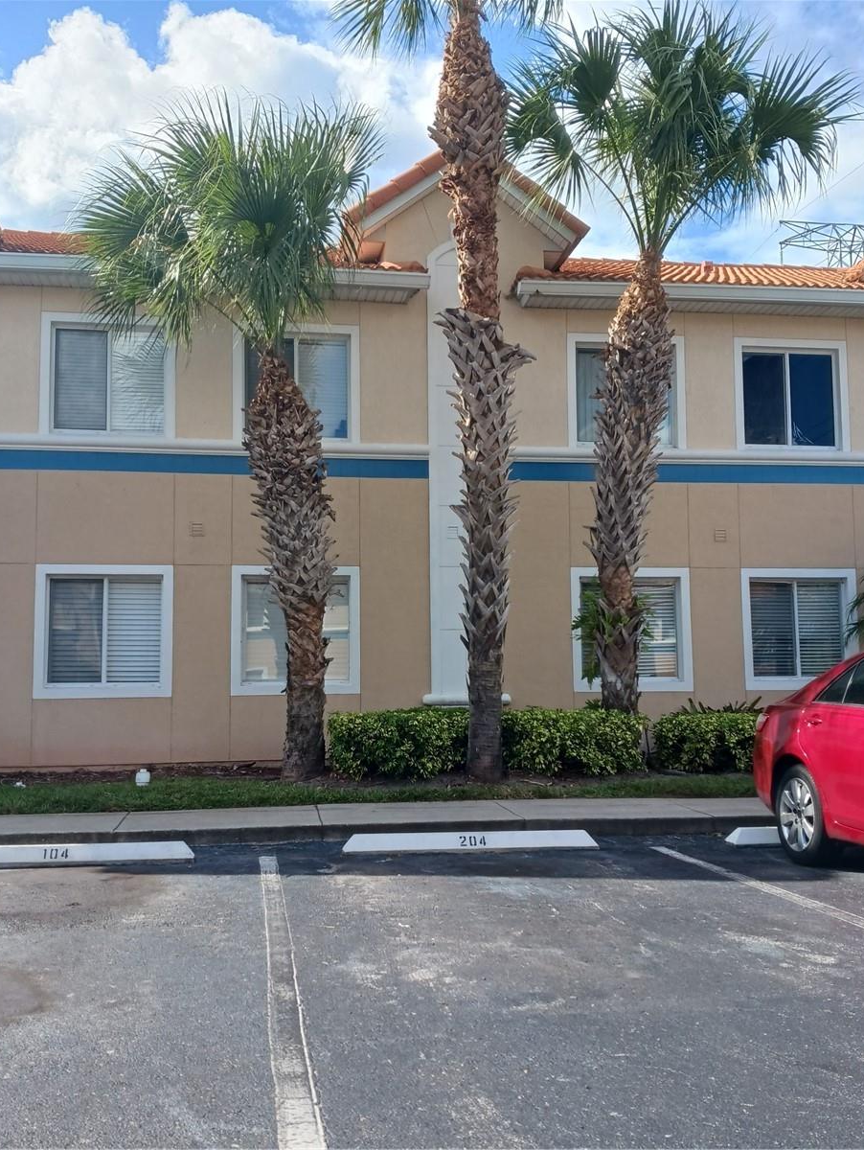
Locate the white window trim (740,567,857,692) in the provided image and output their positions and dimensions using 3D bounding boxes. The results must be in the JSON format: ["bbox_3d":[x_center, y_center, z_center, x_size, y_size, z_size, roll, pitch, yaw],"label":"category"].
[{"bbox_3d":[4.550,0.676,14.755,1.493,1.486,0.100,0,-5,-9],"label":"white window trim"}]

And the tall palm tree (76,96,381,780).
[{"bbox_3d":[-2.105,-1.484,12.467,3.180,7.200,2.900,0,-5,-9],"label":"tall palm tree"}]

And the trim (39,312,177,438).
[{"bbox_3d":[-3.715,-2.280,13.744,1.493,1.420,0.100,0,-5,-9],"label":"trim"}]

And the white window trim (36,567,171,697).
[{"bbox_3d":[-3.687,0.635,13.474,1.493,1.486,0.100,0,-5,-9],"label":"white window trim"}]

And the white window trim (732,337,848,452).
[{"bbox_3d":[4.522,-2.240,15.026,1.493,1.420,0.100,0,-5,-9],"label":"white window trim"}]

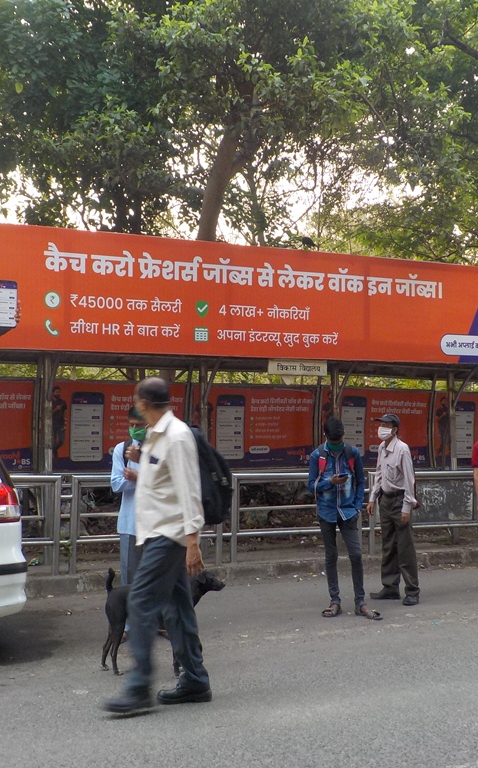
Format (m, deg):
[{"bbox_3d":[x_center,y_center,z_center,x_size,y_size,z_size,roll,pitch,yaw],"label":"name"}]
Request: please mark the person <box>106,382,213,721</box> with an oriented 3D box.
[{"bbox_3d":[-0.425,0.836,4.729,0.580,1.730,0.480,2,-5,-21],"label":"person"}]

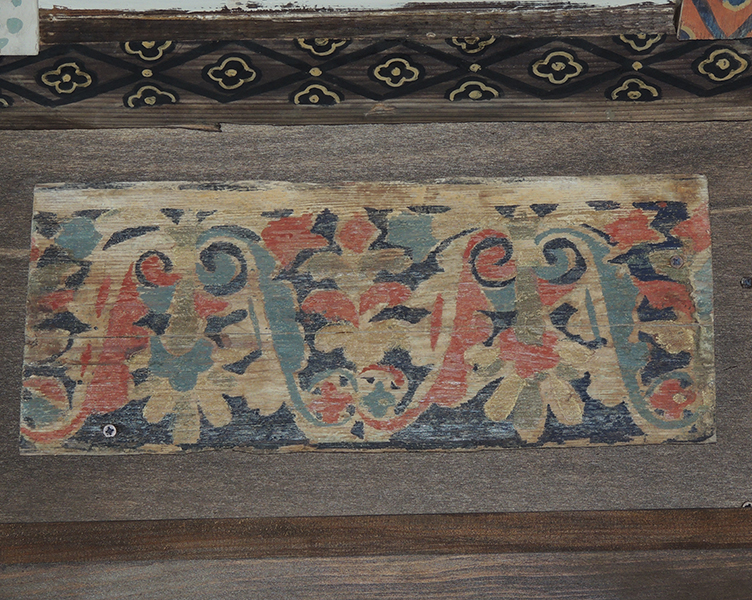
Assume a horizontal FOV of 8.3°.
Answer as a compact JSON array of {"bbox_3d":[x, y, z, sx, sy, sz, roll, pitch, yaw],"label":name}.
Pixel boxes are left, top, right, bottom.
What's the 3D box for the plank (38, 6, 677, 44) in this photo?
[{"bbox_3d":[-0.011,-0.168,3.259,0.399,0.021,0.020,-1,-22,0],"label":"plank"}]

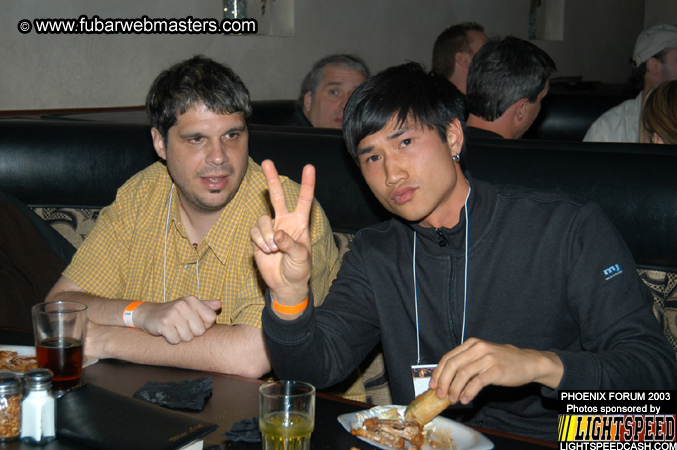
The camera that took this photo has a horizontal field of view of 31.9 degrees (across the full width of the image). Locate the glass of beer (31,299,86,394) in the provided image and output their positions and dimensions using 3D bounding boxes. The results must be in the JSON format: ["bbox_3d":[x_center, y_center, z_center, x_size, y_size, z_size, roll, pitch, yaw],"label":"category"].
[{"bbox_3d":[-0.405,0.181,1.720,0.081,0.124,0.081,0,8,0],"label":"glass of beer"}]

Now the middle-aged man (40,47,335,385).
[{"bbox_3d":[-0.265,0.326,2.028,0.580,1.210,0.670,3,9,21],"label":"middle-aged man"}]

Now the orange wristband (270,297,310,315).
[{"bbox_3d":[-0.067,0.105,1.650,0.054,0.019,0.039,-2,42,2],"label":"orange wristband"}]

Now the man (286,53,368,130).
[{"bbox_3d":[-0.010,0.151,3.226,0.520,1.220,0.680,-1,8,-5],"label":"man"}]

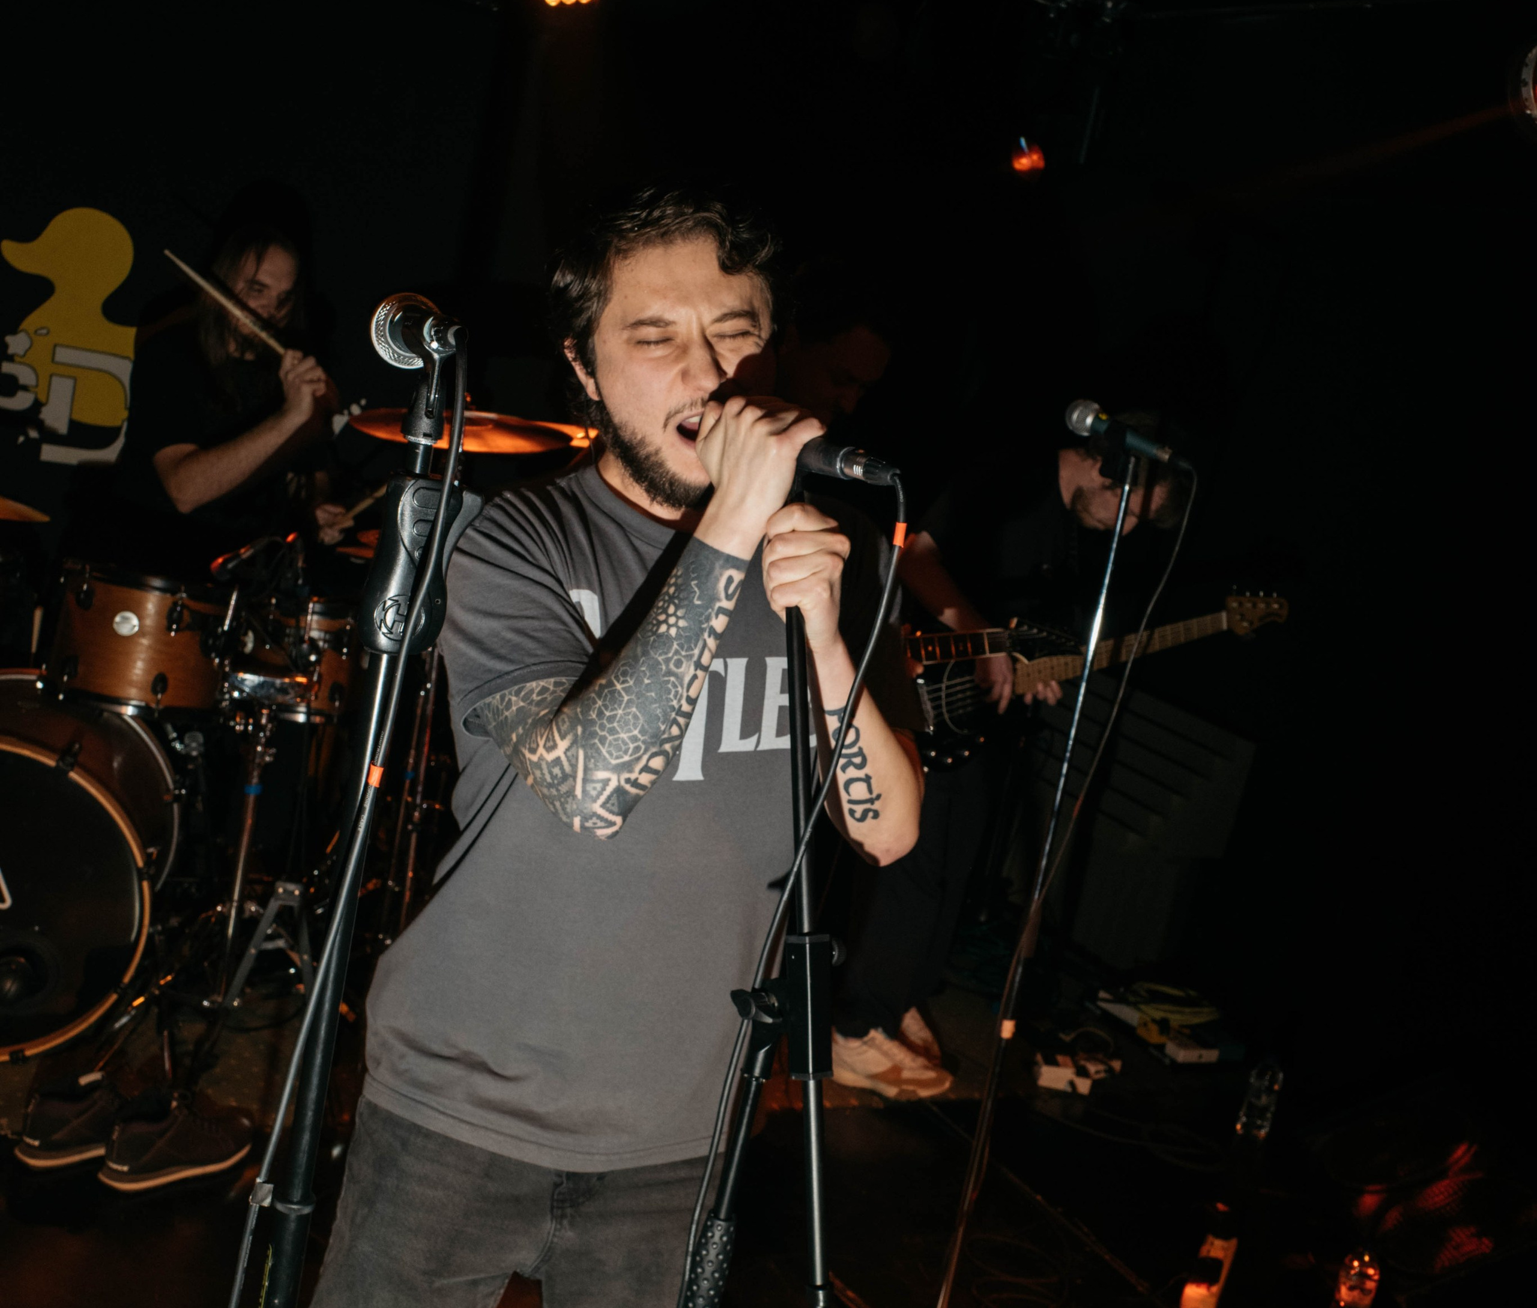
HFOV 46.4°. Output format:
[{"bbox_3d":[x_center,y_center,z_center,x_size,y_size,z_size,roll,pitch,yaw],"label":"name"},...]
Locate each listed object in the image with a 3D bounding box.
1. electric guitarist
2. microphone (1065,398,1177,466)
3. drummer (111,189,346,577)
[{"bbox_3d":[0.461,0.262,3.801,0.620,1.500,0.560,16,11,30],"label":"electric guitarist"},{"bbox_3d":[0.500,-0.313,2.550,0.163,0.052,0.052,25,0,0],"label":"microphone"},{"bbox_3d":[-1.185,-0.193,3.806,0.660,1.420,0.780,7,10,-20],"label":"drummer"}]

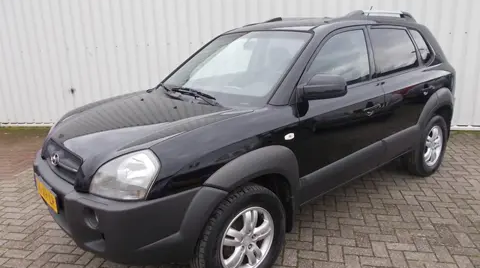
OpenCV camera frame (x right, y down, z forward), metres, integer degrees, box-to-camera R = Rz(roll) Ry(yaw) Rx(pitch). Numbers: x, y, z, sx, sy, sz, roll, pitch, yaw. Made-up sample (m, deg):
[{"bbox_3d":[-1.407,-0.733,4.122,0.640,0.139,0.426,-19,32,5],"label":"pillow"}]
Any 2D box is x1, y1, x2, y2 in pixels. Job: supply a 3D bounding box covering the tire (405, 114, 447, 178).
[{"bbox_3d":[1.996,0.109,3.896,0.680,0.680,0.225,-15,20,-38],"label":"tire"}]

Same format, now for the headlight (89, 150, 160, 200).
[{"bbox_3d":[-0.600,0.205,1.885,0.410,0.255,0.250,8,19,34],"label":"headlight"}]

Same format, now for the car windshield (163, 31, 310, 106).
[{"bbox_3d":[-0.118,-0.568,2.930,1.420,0.150,0.890,15,57,48],"label":"car windshield"}]

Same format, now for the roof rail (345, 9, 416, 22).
[{"bbox_3d":[1.345,-1.091,3.368,1.330,0.110,0.065,-15,20,-38],"label":"roof rail"}]

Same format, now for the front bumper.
[{"bbox_3d":[-0.917,0.403,2.464,0.670,0.550,1.800,-15,20,-38],"label":"front bumper"}]

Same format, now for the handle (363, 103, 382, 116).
[{"bbox_3d":[1.058,-0.200,2.837,0.250,0.085,0.055,-15,20,-38],"label":"handle"}]

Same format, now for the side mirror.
[{"bbox_3d":[0.527,-0.288,2.239,0.190,0.170,0.230,-15,20,-38],"label":"side mirror"}]

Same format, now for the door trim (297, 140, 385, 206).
[{"bbox_3d":[0.798,0.277,2.737,1.080,0.220,0.070,-15,20,-38],"label":"door trim"}]

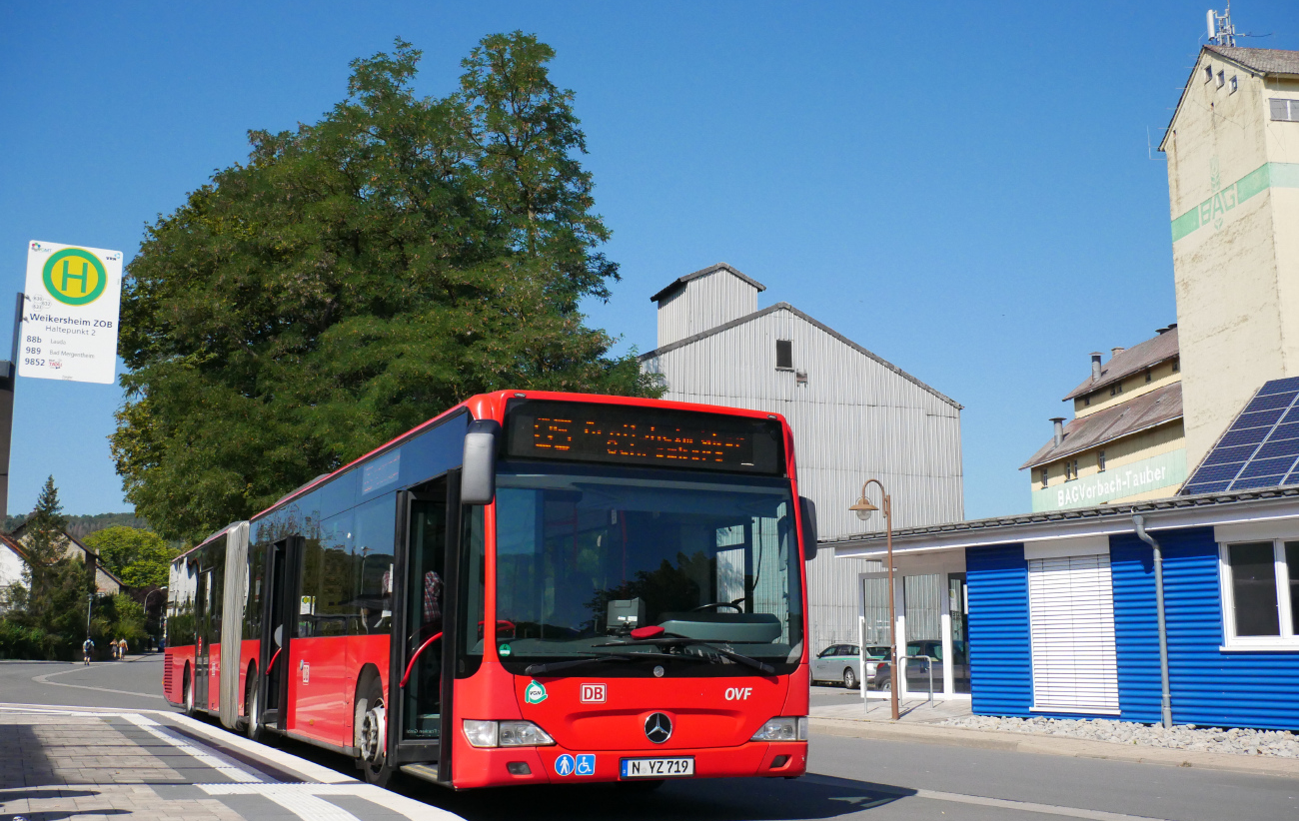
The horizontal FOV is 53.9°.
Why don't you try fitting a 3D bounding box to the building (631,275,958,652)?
[{"bbox_3d":[2.312,2.623,53.467,15.000,17.000,15.500,4,-11,-20],"label":"building"}]

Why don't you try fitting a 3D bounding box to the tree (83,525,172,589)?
[{"bbox_3d":[-49.854,16.966,120.942,9.000,12.209,9.000,0,-11,0],"label":"tree"}]

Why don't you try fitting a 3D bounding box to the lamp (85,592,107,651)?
[{"bbox_3d":[-36.183,14.096,82.812,0.450,4.382,0.450,0,-11,0],"label":"lamp"}]

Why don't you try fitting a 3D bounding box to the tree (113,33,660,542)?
[{"bbox_3d":[-8.360,-2.144,41.119,17.408,21.623,15.500,0,-11,0],"label":"tree"}]

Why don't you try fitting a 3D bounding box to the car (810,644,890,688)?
[{"bbox_3d":[6.586,8.304,41.481,1.800,1.460,4.500,5,-12,-24],"label":"car"}]

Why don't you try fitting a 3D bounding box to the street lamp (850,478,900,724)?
[{"bbox_3d":[3.261,2.722,18.581,0.740,3.499,0.450,5,-12,-26],"label":"street lamp"}]

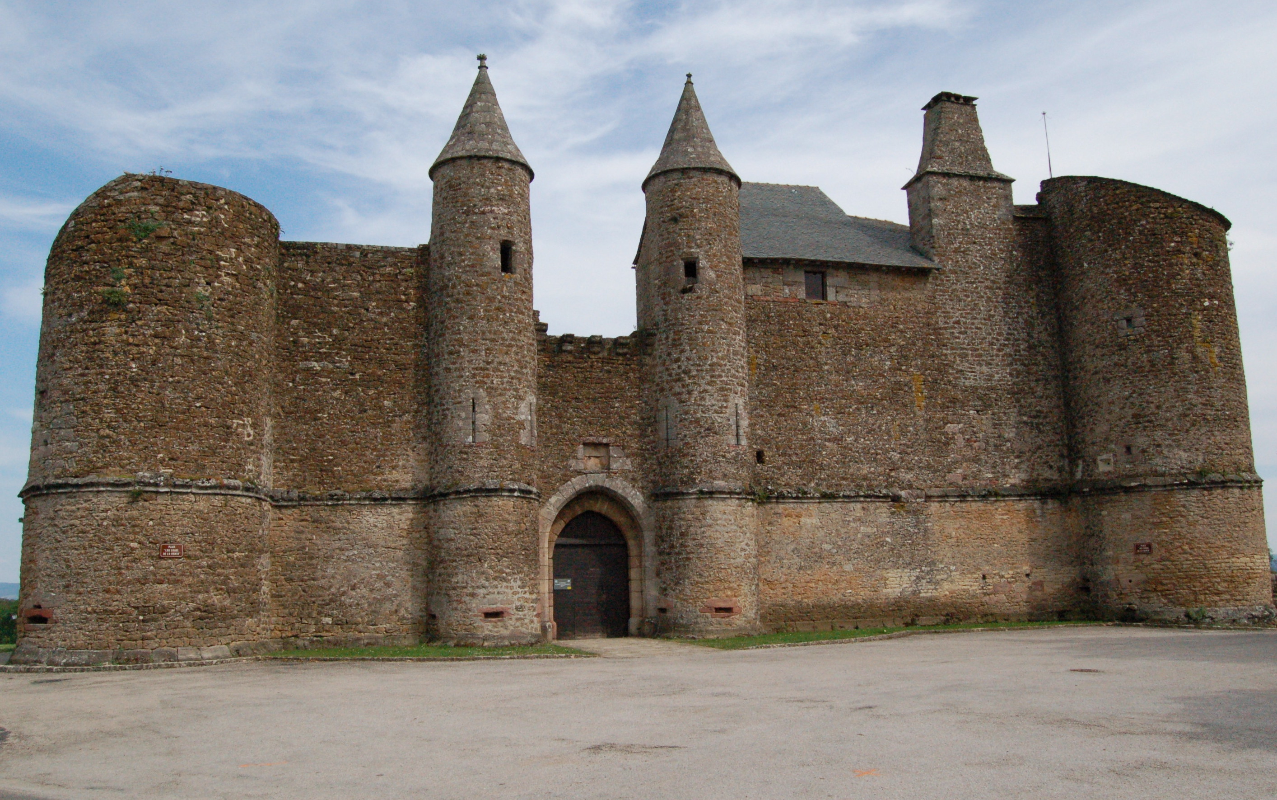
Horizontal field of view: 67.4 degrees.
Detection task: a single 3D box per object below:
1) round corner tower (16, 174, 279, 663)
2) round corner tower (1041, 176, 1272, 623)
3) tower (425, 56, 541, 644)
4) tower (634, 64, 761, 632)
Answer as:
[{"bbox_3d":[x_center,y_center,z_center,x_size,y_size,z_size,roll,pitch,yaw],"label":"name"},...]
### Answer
[{"bbox_3d":[-11.579,0.373,23.140,5.447,11.244,5.447,1,-11,-10],"label":"round corner tower"},{"bbox_3d":[15.510,-0.152,29.210,5.402,13.277,5.402,-1,-10,0],"label":"round corner tower"},{"bbox_3d":[-4.241,-1.834,25.891,3.154,16.310,3.154,1,-11,-10],"label":"tower"},{"bbox_3d":[1.701,-1.796,27.964,3.163,16.786,3.163,1,-11,-10],"label":"tower"}]

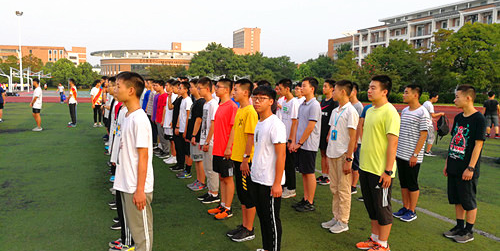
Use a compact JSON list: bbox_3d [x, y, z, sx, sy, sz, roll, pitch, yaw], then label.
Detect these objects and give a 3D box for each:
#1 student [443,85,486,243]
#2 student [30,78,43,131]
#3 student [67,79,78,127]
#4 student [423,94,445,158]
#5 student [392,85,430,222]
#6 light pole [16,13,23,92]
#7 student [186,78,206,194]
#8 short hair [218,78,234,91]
[{"bbox_3d":[2.330,0.408,4.236,0.350,1.700,0.490,-1,6,-22],"label":"student"},{"bbox_3d":[-7.205,-0.711,13.162,0.380,1.738,0.500,-1,6,-22],"label":"student"},{"bbox_3d":[-6.617,-0.855,14.538,0.380,1.781,0.500,-1,6,-22],"label":"student"},{"bbox_3d":[4.550,-0.040,9.650,0.500,1.580,0.460,3,6,18],"label":"student"},{"bbox_3d":[1.977,0.326,4.818,0.360,1.700,0.500,-1,6,-20],"label":"student"},{"bbox_3d":[-34.892,-11.384,59.394,0.900,12.308,1.150,-1,6,-22],"label":"light pole"},{"bbox_3d":[-0.824,0.140,6.063,0.350,1.730,0.480,-1,6,-22],"label":"student"},{"bbox_3d":[-0.289,-0.504,4.796,0.200,0.155,0.170,-1,6,-20],"label":"short hair"}]

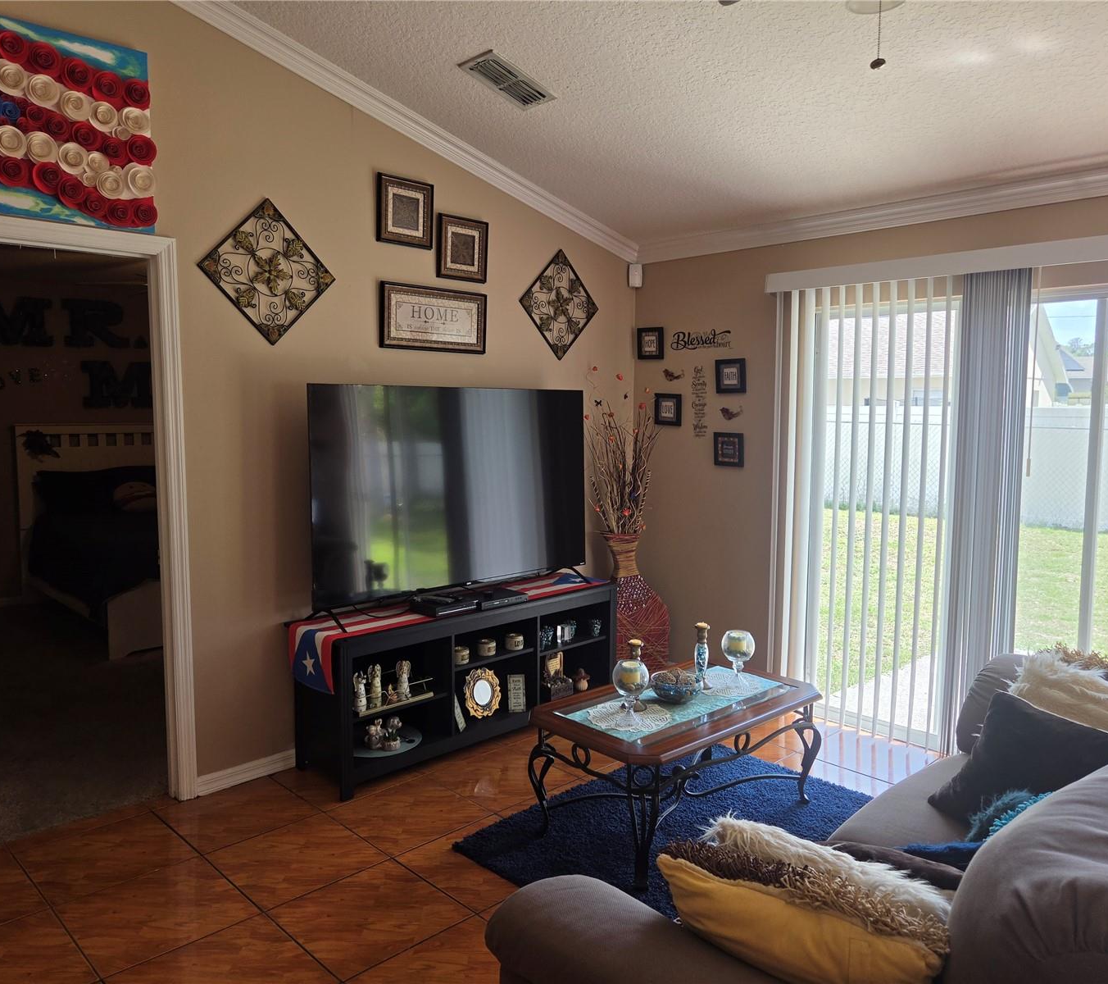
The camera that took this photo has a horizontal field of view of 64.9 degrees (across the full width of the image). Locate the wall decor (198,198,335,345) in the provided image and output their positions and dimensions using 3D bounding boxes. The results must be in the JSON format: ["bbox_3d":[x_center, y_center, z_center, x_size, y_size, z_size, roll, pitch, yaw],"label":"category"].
[{"bbox_3d":[-1.119,-0.870,3.457,0.583,0.574,0.020,-5,8,-44],"label":"wall decor"}]

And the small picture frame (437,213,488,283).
[{"bbox_3d":[-0.423,-1.136,4.088,0.275,0.288,0.030,-5,8,-44],"label":"small picture frame"}]

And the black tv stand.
[{"bbox_3d":[-0.400,0.811,4.019,1.604,0.635,0.418,-5,8,-44],"label":"black tv stand"}]

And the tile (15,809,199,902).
[{"bbox_3d":[-1.517,1.237,2.965,0.455,0.010,0.455,-5,8,-44],"label":"tile"}]

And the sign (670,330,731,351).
[{"bbox_3d":[0.787,-0.813,4.660,0.010,0.106,0.405,-5,8,-44],"label":"sign"}]

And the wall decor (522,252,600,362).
[{"bbox_3d":[0.043,-0.980,4.580,0.585,0.575,0.020,-5,8,-44],"label":"wall decor"}]

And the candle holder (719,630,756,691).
[{"bbox_3d":[0.695,0.630,3.255,0.125,0.212,0.125,0,6,0],"label":"candle holder"}]

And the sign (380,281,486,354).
[{"bbox_3d":[-0.538,-0.791,4.010,0.585,0.283,0.030,-5,8,-44],"label":"sign"}]

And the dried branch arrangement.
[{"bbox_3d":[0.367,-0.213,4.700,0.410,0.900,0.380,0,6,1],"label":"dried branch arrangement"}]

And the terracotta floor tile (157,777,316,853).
[{"bbox_3d":[-1.186,1.206,3.274,0.455,0.010,0.455,-5,8,-44],"label":"terracotta floor tile"}]

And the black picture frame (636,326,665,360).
[{"bbox_3d":[0.541,-0.835,4.925,0.020,0.175,0.178,-5,8,-44],"label":"black picture frame"}]

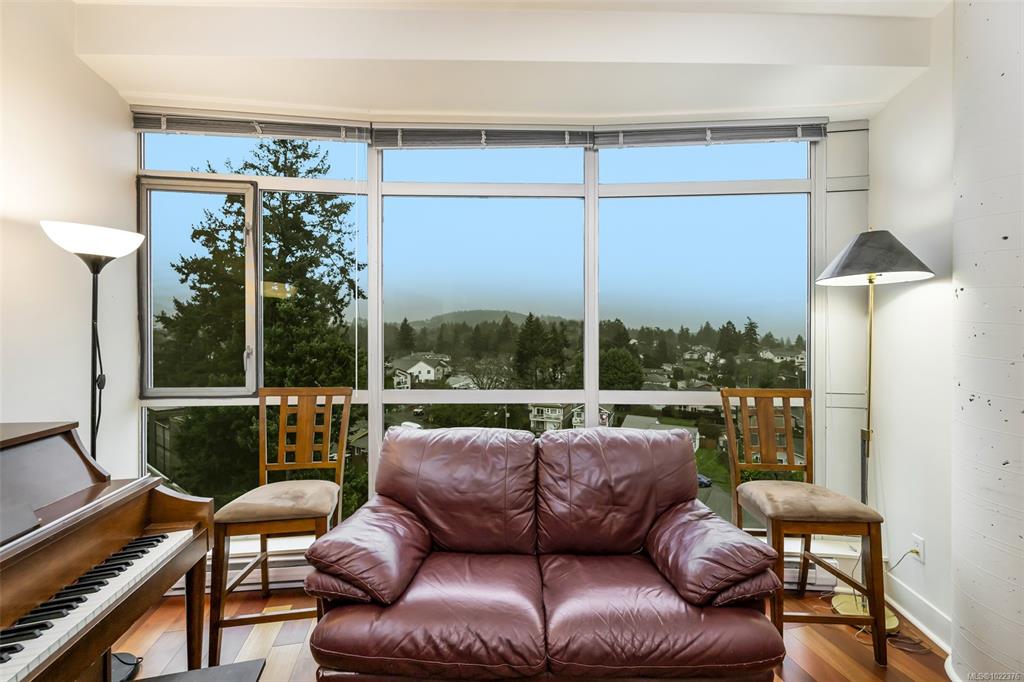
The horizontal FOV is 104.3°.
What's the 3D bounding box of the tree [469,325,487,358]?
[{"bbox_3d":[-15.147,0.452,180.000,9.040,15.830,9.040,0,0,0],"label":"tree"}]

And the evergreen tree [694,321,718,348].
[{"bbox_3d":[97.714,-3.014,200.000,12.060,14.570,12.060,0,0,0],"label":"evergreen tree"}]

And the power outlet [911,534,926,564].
[{"bbox_3d":[1.901,0.975,1.862,0.012,0.119,0.076,0,0,11],"label":"power outlet"}]

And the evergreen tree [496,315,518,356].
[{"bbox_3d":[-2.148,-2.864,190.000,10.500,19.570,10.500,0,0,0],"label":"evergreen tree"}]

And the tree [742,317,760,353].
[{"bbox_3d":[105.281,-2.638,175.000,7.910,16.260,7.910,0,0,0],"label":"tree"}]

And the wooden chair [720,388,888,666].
[{"bbox_3d":[1.329,0.803,1.894,0.485,1.094,0.510,0,0,3],"label":"wooden chair"}]

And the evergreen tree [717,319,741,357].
[{"bbox_3d":[92.879,-0.854,170.000,11.100,15.800,11.100,0,0,0],"label":"evergreen tree"}]

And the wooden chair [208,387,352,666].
[{"bbox_3d":[-1.057,0.803,1.910,0.485,1.094,0.510,0,0,-10],"label":"wooden chair"}]

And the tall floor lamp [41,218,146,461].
[{"bbox_3d":[-1.651,0.453,1.580,0.285,1.795,0.285,0,0,0],"label":"tall floor lamp"}]

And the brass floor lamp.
[{"bbox_3d":[1.760,0.395,1.957,0.435,1.910,0.435,0,0,0],"label":"brass floor lamp"}]

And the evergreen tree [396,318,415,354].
[{"bbox_3d":[-40.128,-1.507,150.000,6.780,13.940,6.780,0,0,0],"label":"evergreen tree"}]

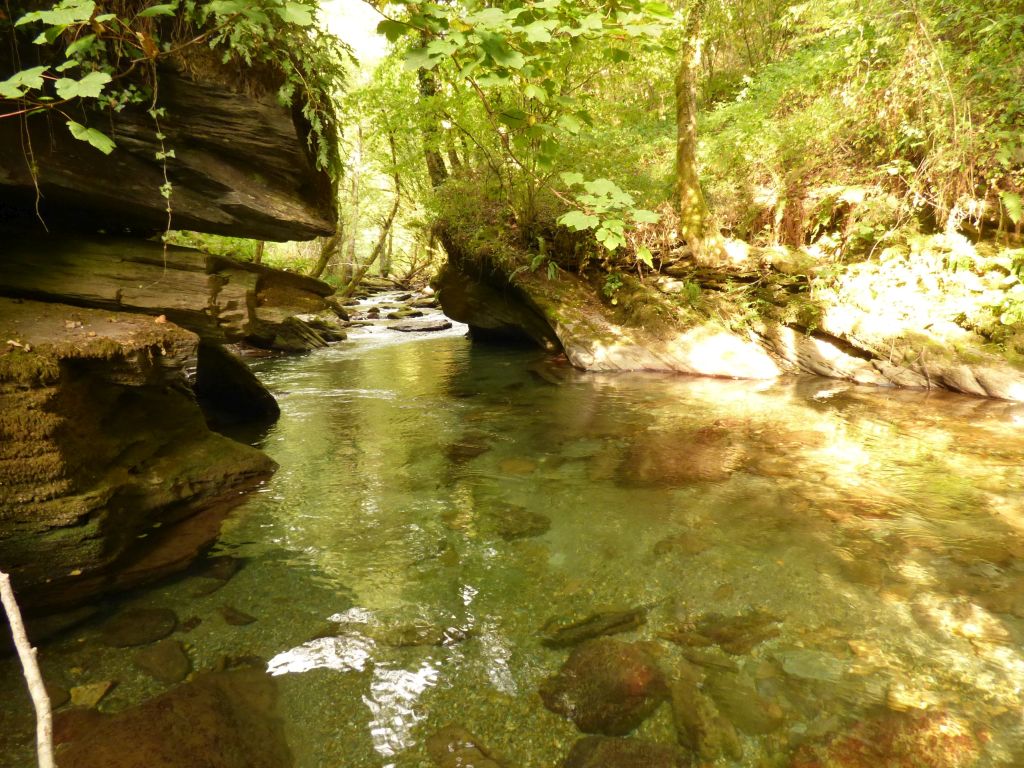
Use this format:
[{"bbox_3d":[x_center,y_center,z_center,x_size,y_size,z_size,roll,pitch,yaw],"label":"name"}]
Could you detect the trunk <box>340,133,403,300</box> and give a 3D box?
[{"bbox_3d":[-2.950,-3.480,12.400,1.200,3.300,0.600,-3,13,-13],"label":"trunk"}]

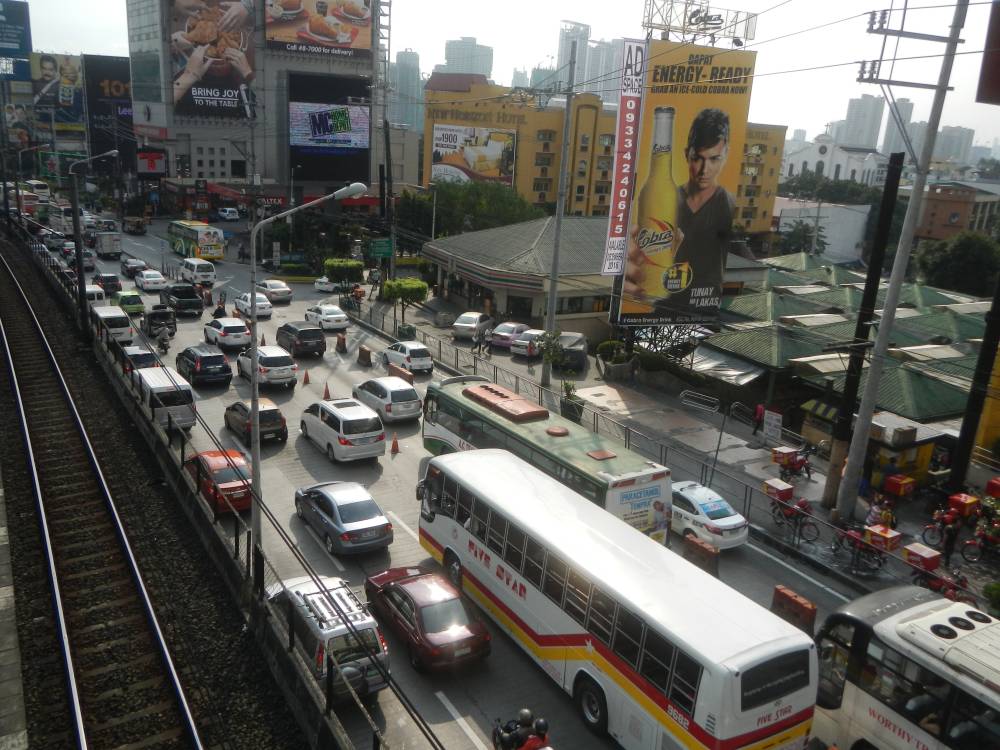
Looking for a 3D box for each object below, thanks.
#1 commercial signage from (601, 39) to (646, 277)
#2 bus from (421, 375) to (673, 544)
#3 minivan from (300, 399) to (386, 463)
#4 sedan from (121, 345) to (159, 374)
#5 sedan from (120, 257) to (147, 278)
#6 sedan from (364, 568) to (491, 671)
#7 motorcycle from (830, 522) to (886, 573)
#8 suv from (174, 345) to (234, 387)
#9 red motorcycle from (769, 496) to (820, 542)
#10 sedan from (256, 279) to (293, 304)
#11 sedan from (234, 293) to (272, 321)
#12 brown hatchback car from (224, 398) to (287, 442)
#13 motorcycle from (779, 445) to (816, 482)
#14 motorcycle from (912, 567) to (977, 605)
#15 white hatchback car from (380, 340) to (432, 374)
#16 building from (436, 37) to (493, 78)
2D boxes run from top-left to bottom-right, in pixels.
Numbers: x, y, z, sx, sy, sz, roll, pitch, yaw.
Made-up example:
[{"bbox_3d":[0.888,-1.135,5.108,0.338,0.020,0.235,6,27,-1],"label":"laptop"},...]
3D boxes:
[{"bbox_3d":[7.137,-12.368,46.872,1.416,13.193,0.250,-1,15,-17],"label":"commercial signage"},{"bbox_3d":[1.034,2.840,27.824,2.500,3.200,11.150,-6,17,-31],"label":"bus"},{"bbox_3d":[-6.531,1.994,33.092,1.830,1.900,4.850,-6,17,-33],"label":"minivan"},{"bbox_3d":[-18.576,-0.674,41.241,1.720,1.470,4.400,-6,17,-32],"label":"sedan"},{"bbox_3d":[-33.635,-9.816,74.388,1.720,1.450,4.500,-6,17,-32],"label":"sedan"},{"bbox_3d":[-1.886,5.640,19.853,1.680,1.380,4.350,-5,16,-29],"label":"sedan"},{"bbox_3d":[10.886,5.169,24.394,0.720,1.060,1.950,-5,16,-30],"label":"motorcycle"},{"bbox_3d":[-15.284,-0.711,41.634,1.820,1.680,4.550,-6,17,-32],"label":"suv"},{"bbox_3d":[9.933,4.822,27.198,0.650,1.080,1.850,-5,16,-29],"label":"red motorcycle"},{"bbox_3d":[-18.523,-6.786,65.674,1.761,1.502,4.530,-7,18,-35],"label":"sedan"},{"bbox_3d":[-18.873,-5.375,61.752,1.730,1.470,4.450,-8,19,-34],"label":"sedan"},{"bbox_3d":[-10.322,1.787,34.037,1.644,1.545,3.703,-7,18,-36],"label":"brown hatchback car"},{"bbox_3d":[11.775,3.649,32.114,1.850,1.120,0.680,-2,15,-18],"label":"motorcycle"},{"bbox_3d":[12.133,5.834,22.018,0.720,1.060,1.950,-6,17,-33],"label":"motorcycle"},{"bbox_3d":[-5.337,-1.119,46.626,1.603,1.493,3.612,-7,17,-34],"label":"white hatchback car"},{"bbox_3d":[-41.792,-338.005,1022.872,46.000,157.571,42.000,12,17,28],"label":"building"}]

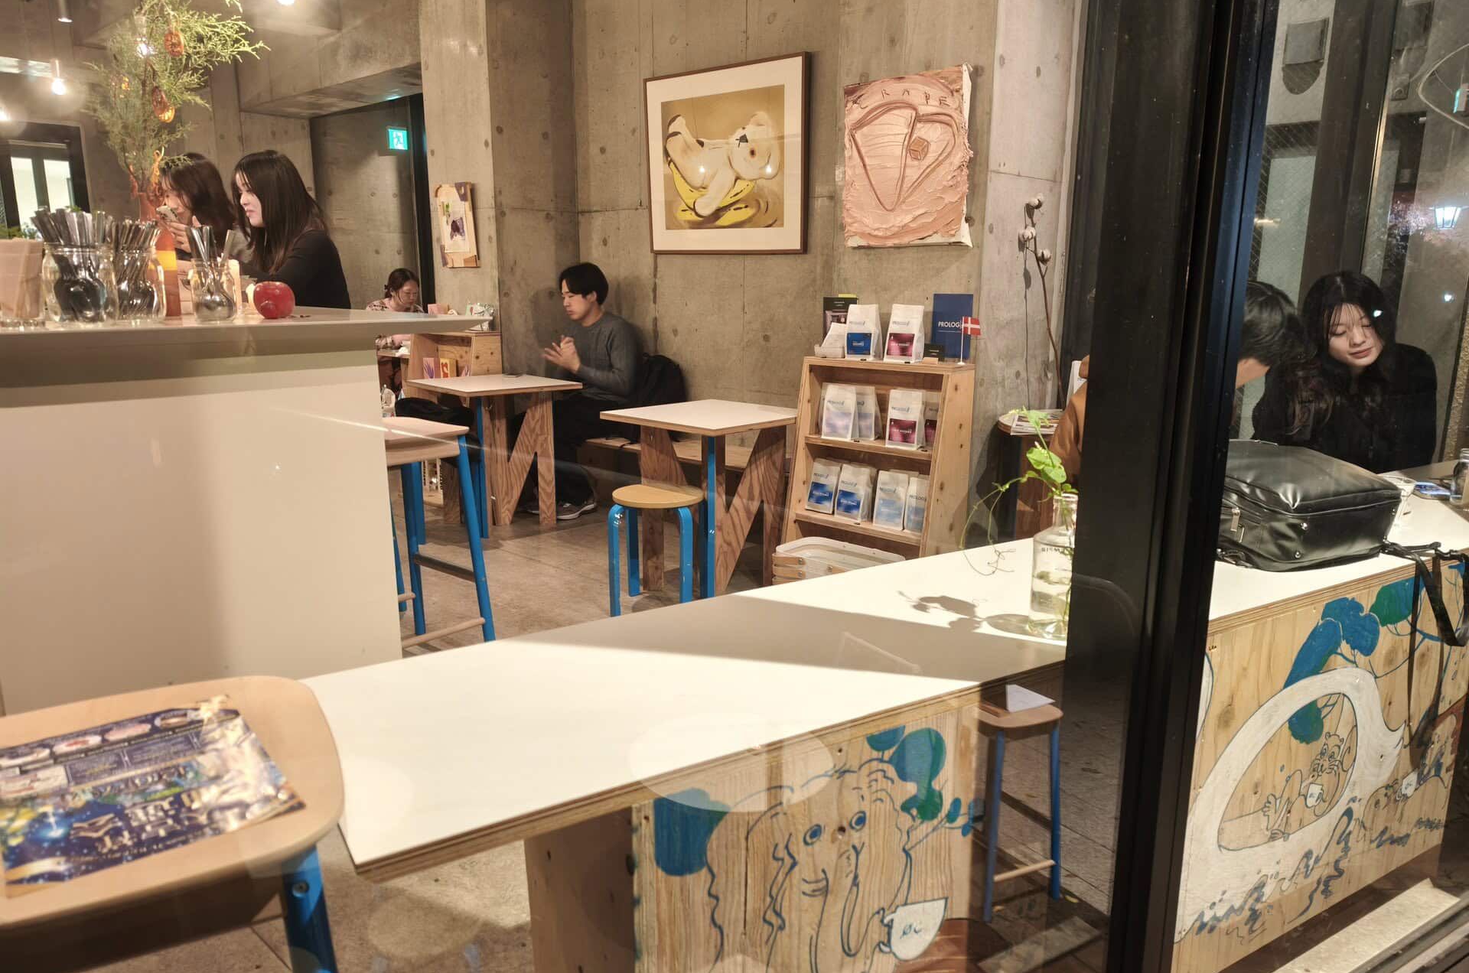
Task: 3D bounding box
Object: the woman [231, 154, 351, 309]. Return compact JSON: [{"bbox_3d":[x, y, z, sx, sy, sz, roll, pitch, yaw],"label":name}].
[{"bbox_3d":[-1.447,-0.442,3.179,0.650,1.250,0.470,-9,15,-37],"label":"woman"}]

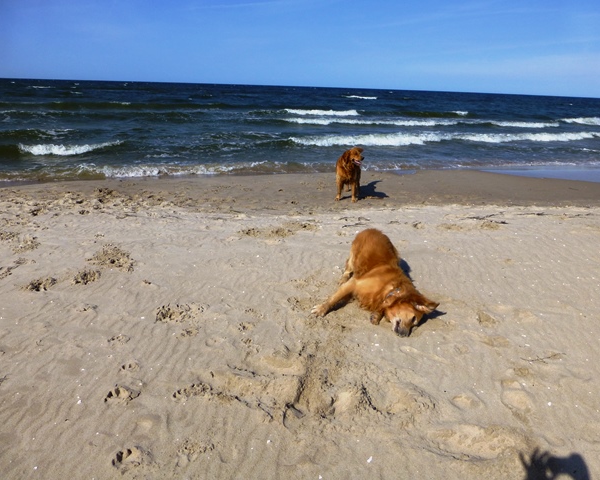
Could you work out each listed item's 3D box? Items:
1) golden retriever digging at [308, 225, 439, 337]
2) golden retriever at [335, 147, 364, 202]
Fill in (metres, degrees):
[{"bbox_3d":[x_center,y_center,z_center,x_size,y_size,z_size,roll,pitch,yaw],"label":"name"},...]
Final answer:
[{"bbox_3d":[0.482,0.226,3.072,0.660,0.460,0.950,1,19,-4],"label":"golden retriever digging"},{"bbox_3d":[0.768,-0.959,6.183,0.340,0.710,0.850,7,19,13],"label":"golden retriever"}]

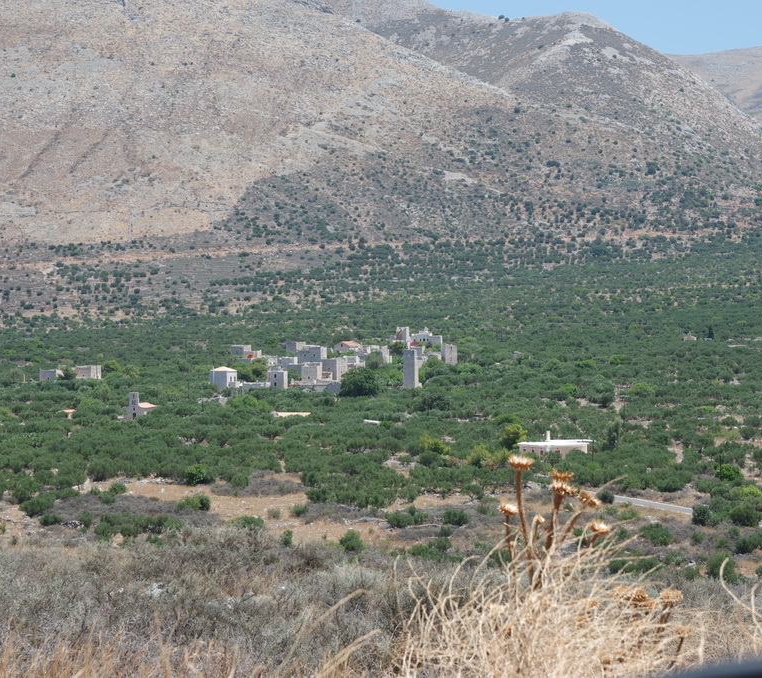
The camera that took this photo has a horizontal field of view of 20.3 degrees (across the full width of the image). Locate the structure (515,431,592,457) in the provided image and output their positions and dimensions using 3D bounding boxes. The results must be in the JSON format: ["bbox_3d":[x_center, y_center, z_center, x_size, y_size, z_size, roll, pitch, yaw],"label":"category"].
[{"bbox_3d":[41.361,25.553,506.000,16.300,7.000,9.000,0,1,12],"label":"structure"}]

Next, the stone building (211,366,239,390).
[{"bbox_3d":[-61.589,15.750,834.000,8.200,9.700,8.000,0,1,26],"label":"stone building"}]

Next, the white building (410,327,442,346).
[{"bbox_3d":[21.375,-0.799,1000.000,14.000,8.800,8.000,0,1,7],"label":"white building"}]

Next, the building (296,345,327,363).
[{"bbox_3d":[-26.611,6.628,830.000,9.600,8.188,7.000,0,1,18],"label":"building"}]

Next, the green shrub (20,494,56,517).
[{"bbox_3d":[-52.444,25.420,325.000,5.496,3.359,4.672,0,1,0],"label":"green shrub"}]

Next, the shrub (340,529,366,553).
[{"bbox_3d":[-3.749,26.504,280.000,3.420,3.157,2.907,0,1,0],"label":"shrub"}]

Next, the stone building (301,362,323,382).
[{"bbox_3d":[-25.030,12.196,775.000,5.800,7.281,5.800,0,1,18],"label":"stone building"}]

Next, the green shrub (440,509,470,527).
[{"bbox_3d":[13.107,31.194,372.000,4.900,3.000,4.500,0,1,0],"label":"green shrub"}]

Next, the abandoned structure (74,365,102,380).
[{"bbox_3d":[-114.243,13.354,830.000,7.000,6.044,8.000,0,1,20],"label":"abandoned structure"}]

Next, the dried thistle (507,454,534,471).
[{"bbox_3d":[0.282,0.249,4.300,0.052,0.033,0.050,0,1,0],"label":"dried thistle"}]

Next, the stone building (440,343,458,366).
[{"bbox_3d":[30.667,7.835,953.000,5.500,10.600,5.500,0,1,-20],"label":"stone building"}]

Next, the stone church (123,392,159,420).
[{"bbox_3d":[-67.788,19.237,600.000,6.800,8.315,10.000,0,1,14],"label":"stone church"}]

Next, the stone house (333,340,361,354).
[{"bbox_3d":[-15.187,3.853,965.000,7.600,5.400,10.200,0,1,27],"label":"stone house"}]

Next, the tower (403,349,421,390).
[{"bbox_3d":[12.127,12.087,852.000,5.000,15.400,5.000,0,1,19],"label":"tower"}]

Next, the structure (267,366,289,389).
[{"bbox_3d":[-41.073,15.548,853.000,6.400,8.800,6.400,0,1,12],"label":"structure"}]

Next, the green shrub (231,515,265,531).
[{"bbox_3d":[-18.985,26.399,305.000,4.872,2.507,4.141,0,1,0],"label":"green shrub"}]

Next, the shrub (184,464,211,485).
[{"bbox_3d":[-38.237,28.494,446.000,5.200,4.200,4.900,0,1,0],"label":"shrub"}]

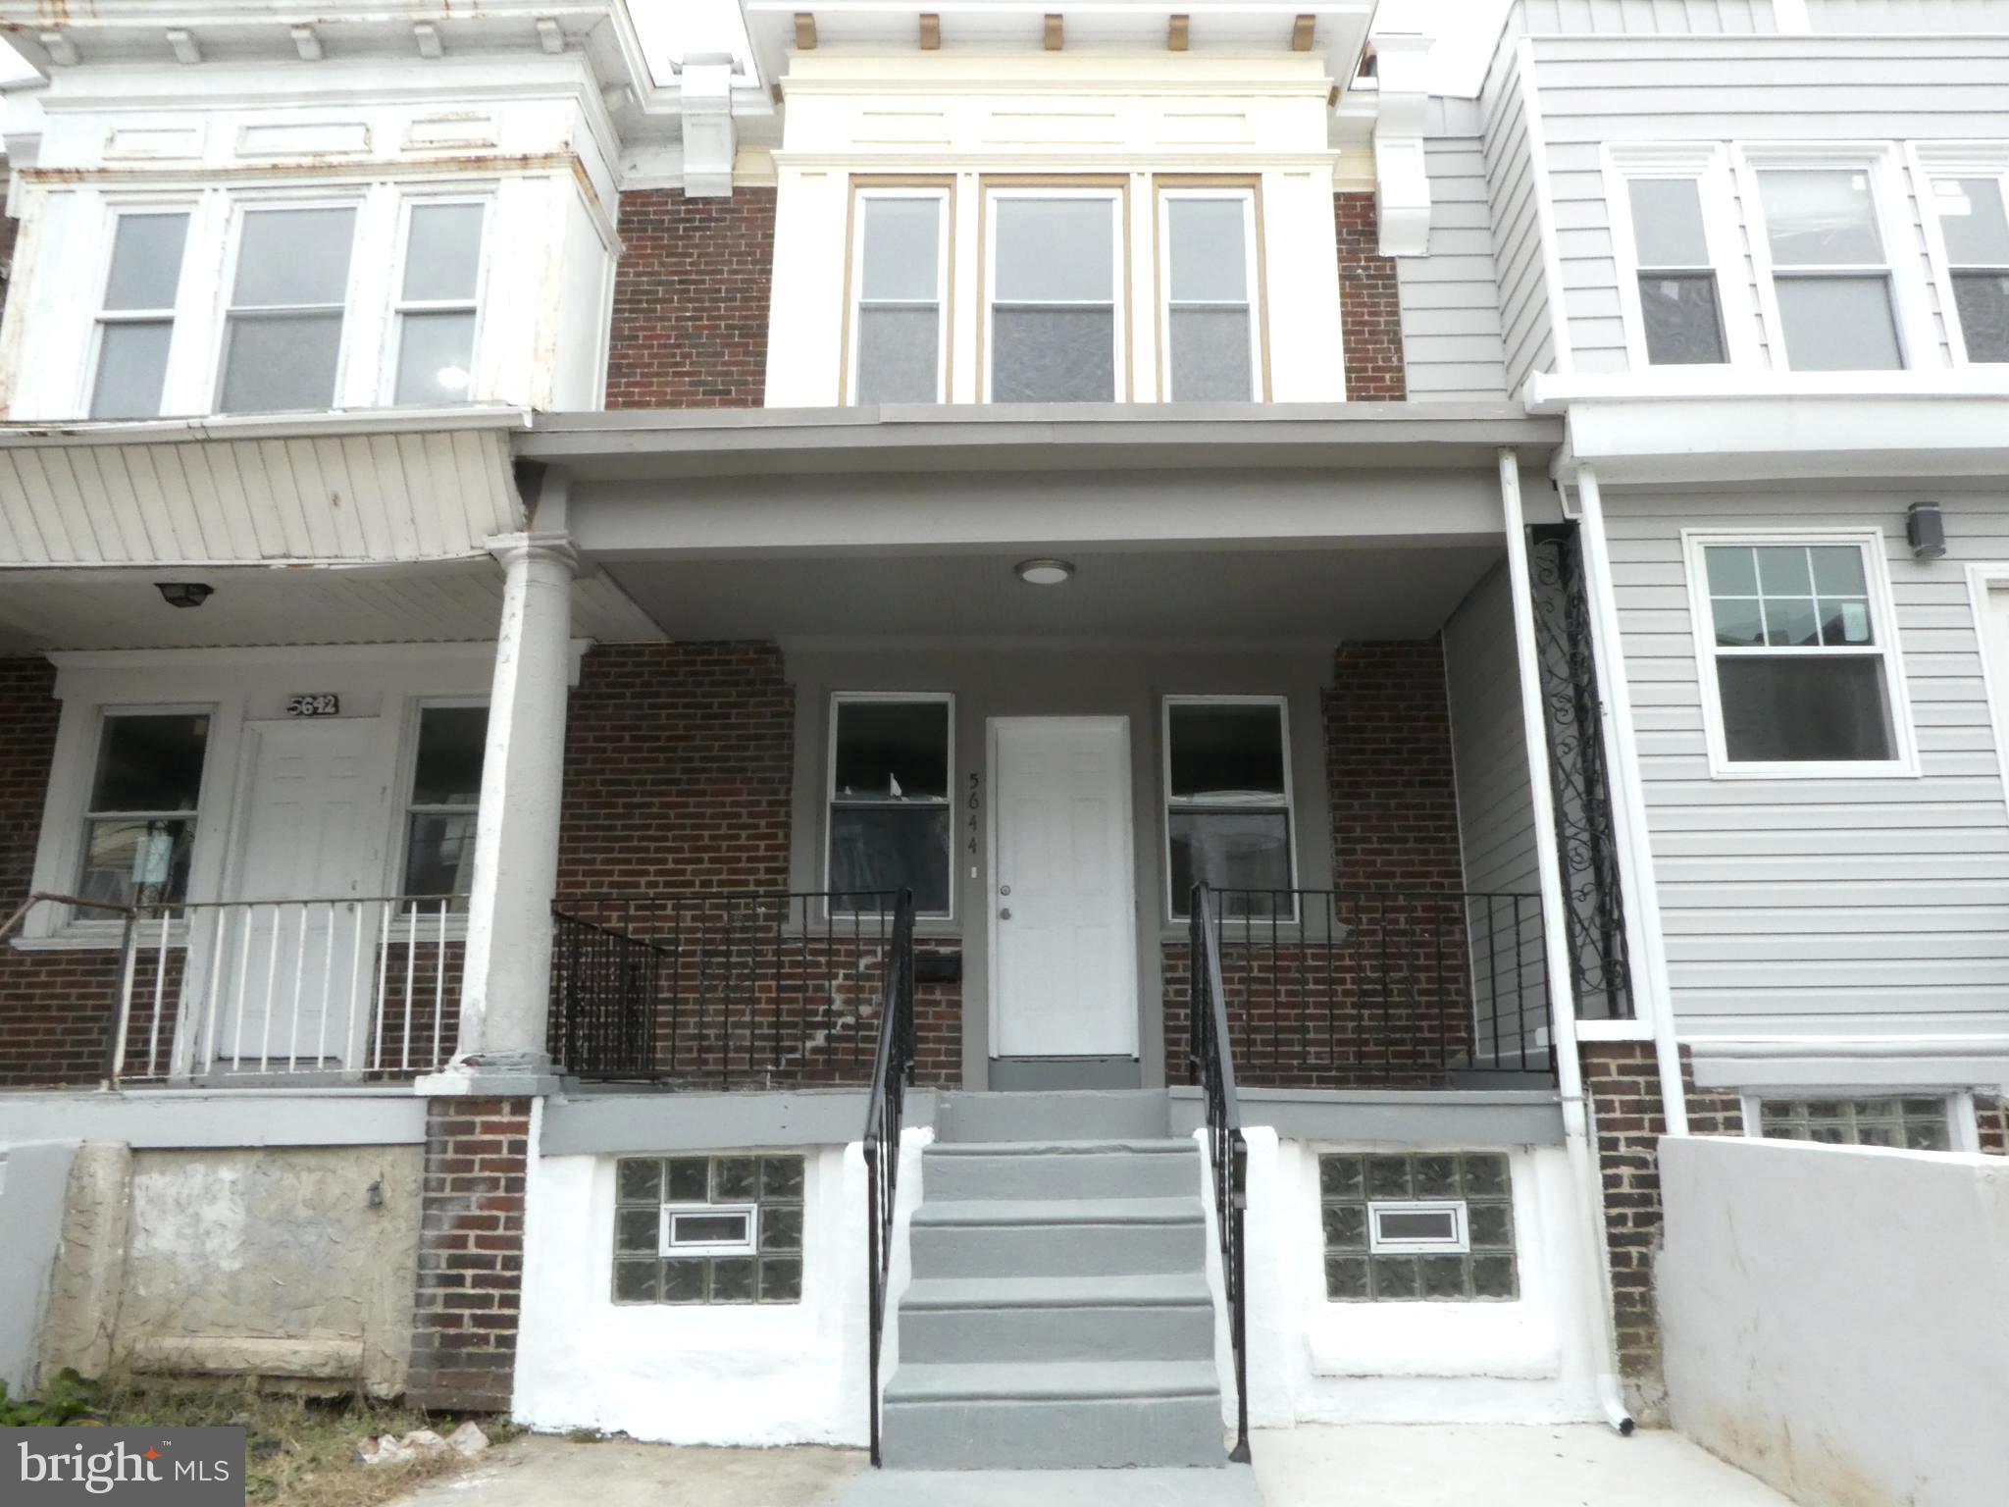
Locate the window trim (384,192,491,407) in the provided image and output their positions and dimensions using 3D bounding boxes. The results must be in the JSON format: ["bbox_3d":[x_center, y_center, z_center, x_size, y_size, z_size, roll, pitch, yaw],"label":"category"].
[{"bbox_3d":[-3.362,-2.611,8.262,0.565,1.570,0.100,0,-14,0],"label":"window trim"}]

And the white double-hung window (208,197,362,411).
[{"bbox_3d":[-4.446,-2.770,8.679,0.820,1.560,0.120,-1,-13,3],"label":"white double-hung window"}]

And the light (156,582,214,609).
[{"bbox_3d":[-4.583,-0.860,7.774,0.250,0.095,0.210,-1,-13,0],"label":"light"}]

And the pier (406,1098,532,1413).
[{"bbox_3d":[-2.111,2.008,5.687,0.418,1.165,0.420,-1,-13,0],"label":"pier"}]

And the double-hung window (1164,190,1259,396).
[{"bbox_3d":[1.239,-2.636,8.308,0.551,1.570,0.100,0,-14,0],"label":"double-hung window"}]

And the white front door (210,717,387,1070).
[{"bbox_3d":[-4.271,0.808,8.376,0.813,2.116,0.120,-1,-14,-1],"label":"white front door"}]

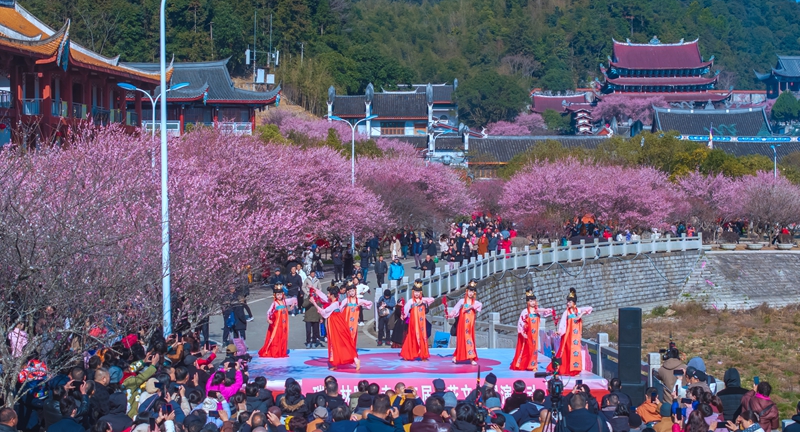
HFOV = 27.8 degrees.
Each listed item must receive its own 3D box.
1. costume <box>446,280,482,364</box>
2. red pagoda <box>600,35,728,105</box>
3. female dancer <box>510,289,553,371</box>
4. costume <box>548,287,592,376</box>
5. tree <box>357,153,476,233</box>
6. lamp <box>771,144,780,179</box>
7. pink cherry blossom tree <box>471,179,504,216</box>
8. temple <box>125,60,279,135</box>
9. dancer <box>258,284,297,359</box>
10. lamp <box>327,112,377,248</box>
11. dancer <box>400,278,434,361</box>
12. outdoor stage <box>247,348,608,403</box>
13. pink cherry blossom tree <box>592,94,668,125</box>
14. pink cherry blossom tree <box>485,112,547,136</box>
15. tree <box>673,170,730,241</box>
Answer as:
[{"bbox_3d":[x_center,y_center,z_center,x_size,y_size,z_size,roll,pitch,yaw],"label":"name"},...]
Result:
[{"bbox_3d":[1.415,2.315,35.500,0.820,1.860,0.620,0,2,-14],"label":"costume"},{"bbox_3d":[44.146,-22.782,270.000,23.000,14.300,15.000,0,2,-4],"label":"red pagoda"},{"bbox_3d":[2.683,2.336,33.000,0.850,1.630,0.550,0,1,-5],"label":"female dancer"},{"bbox_3d":[3.394,2.299,32.200,0.900,1.780,0.600,0,1,-3],"label":"costume"},{"bbox_3d":[1.142,-1.142,112.000,8.200,6.600,7.200,0,1,0],"label":"tree"},{"bbox_3d":[39.460,-3.310,170.000,1.100,8.500,1.100,0,1,0],"label":"lamp"},{"bbox_3d":[6.869,-0.746,127.000,4.200,4.600,4.200,0,2,0],"label":"pink cherry blossom tree"},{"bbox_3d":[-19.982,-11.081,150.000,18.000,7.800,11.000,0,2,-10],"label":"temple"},{"bbox_3d":[-2.756,2.363,36.400,0.840,1.700,0.650,-1,2,-25],"label":"dancer"},{"bbox_3d":[-2.963,-1.860,102.000,3.000,8.800,0.450,0,1,0],"label":"lamp"},{"bbox_3d":[0.388,2.319,35.900,0.780,1.820,0.620,0,2,-15],"label":"dancer"},{"bbox_3d":[0.250,3.461,34.197,7.300,0.700,5.600,0,1,-5],"label":"outdoor stage"},{"bbox_3d":[37.331,-16.601,262.000,11.500,6.200,8.500,0,1,0],"label":"pink cherry blossom tree"},{"bbox_3d":[17.492,-13.100,245.000,9.200,5.400,7.000,0,1,0],"label":"pink cherry blossom tree"},{"bbox_3d":[22.179,-0.736,119.000,4.600,5.200,4.600,0,2,0],"label":"tree"}]

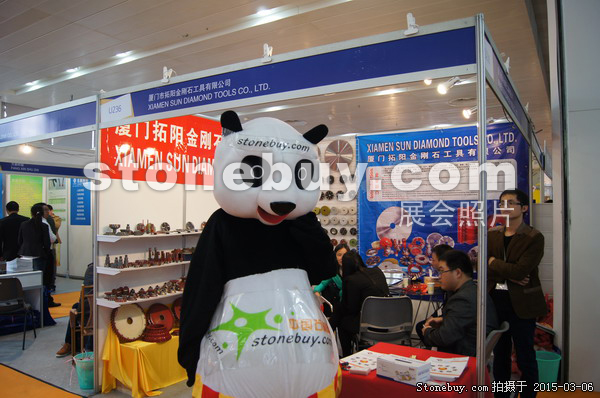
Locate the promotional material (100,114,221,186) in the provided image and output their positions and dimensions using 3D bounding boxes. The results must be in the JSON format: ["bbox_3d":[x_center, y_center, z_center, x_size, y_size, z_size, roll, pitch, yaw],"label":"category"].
[{"bbox_3d":[-0.912,-0.502,4.984,0.020,0.720,2.860,0,-1,31],"label":"promotional material"}]

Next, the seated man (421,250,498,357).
[{"bbox_3d":[1.060,0.968,2.963,0.660,1.290,0.530,0,-1,21],"label":"seated man"}]

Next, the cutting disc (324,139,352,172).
[{"bbox_3d":[0.521,-0.577,6.085,0.425,0.425,0.020,0,-1,31],"label":"cutting disc"}]

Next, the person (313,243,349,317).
[{"bbox_3d":[0.370,1.048,4.712,0.550,1.200,0.700,0,-1,-18],"label":"person"}]

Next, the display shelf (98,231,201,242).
[{"bbox_3d":[-1.300,0.330,4.091,0.290,0.050,1.000,-1,-1,31],"label":"display shelf"}]

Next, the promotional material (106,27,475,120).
[{"bbox_3d":[-0.368,-0.743,2.960,2.860,0.200,0.040,-1,-1,31],"label":"promotional material"}]

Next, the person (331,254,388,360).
[{"bbox_3d":[0.550,1.032,3.932,0.550,1.200,0.750,1,-1,-34],"label":"person"}]

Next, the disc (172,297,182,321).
[{"bbox_3d":[-1.134,1.096,4.396,0.030,0.270,0.270,-20,-14,41],"label":"disc"}]

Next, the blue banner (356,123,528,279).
[{"bbox_3d":[1.618,0.187,5.424,2.040,2.040,0.025,0,-1,31],"label":"blue banner"}]

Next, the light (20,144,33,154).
[{"bbox_3d":[-3.044,-0.545,5.000,0.120,0.100,0.120,-1,-1,31],"label":"light"}]

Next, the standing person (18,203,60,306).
[{"bbox_3d":[-4.120,0.883,7.216,0.520,1.630,0.420,-1,-1,37],"label":"standing person"}]

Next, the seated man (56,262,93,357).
[{"bbox_3d":[-2.200,1.008,4.713,0.750,1.280,0.580,-1,-2,41],"label":"seated man"}]

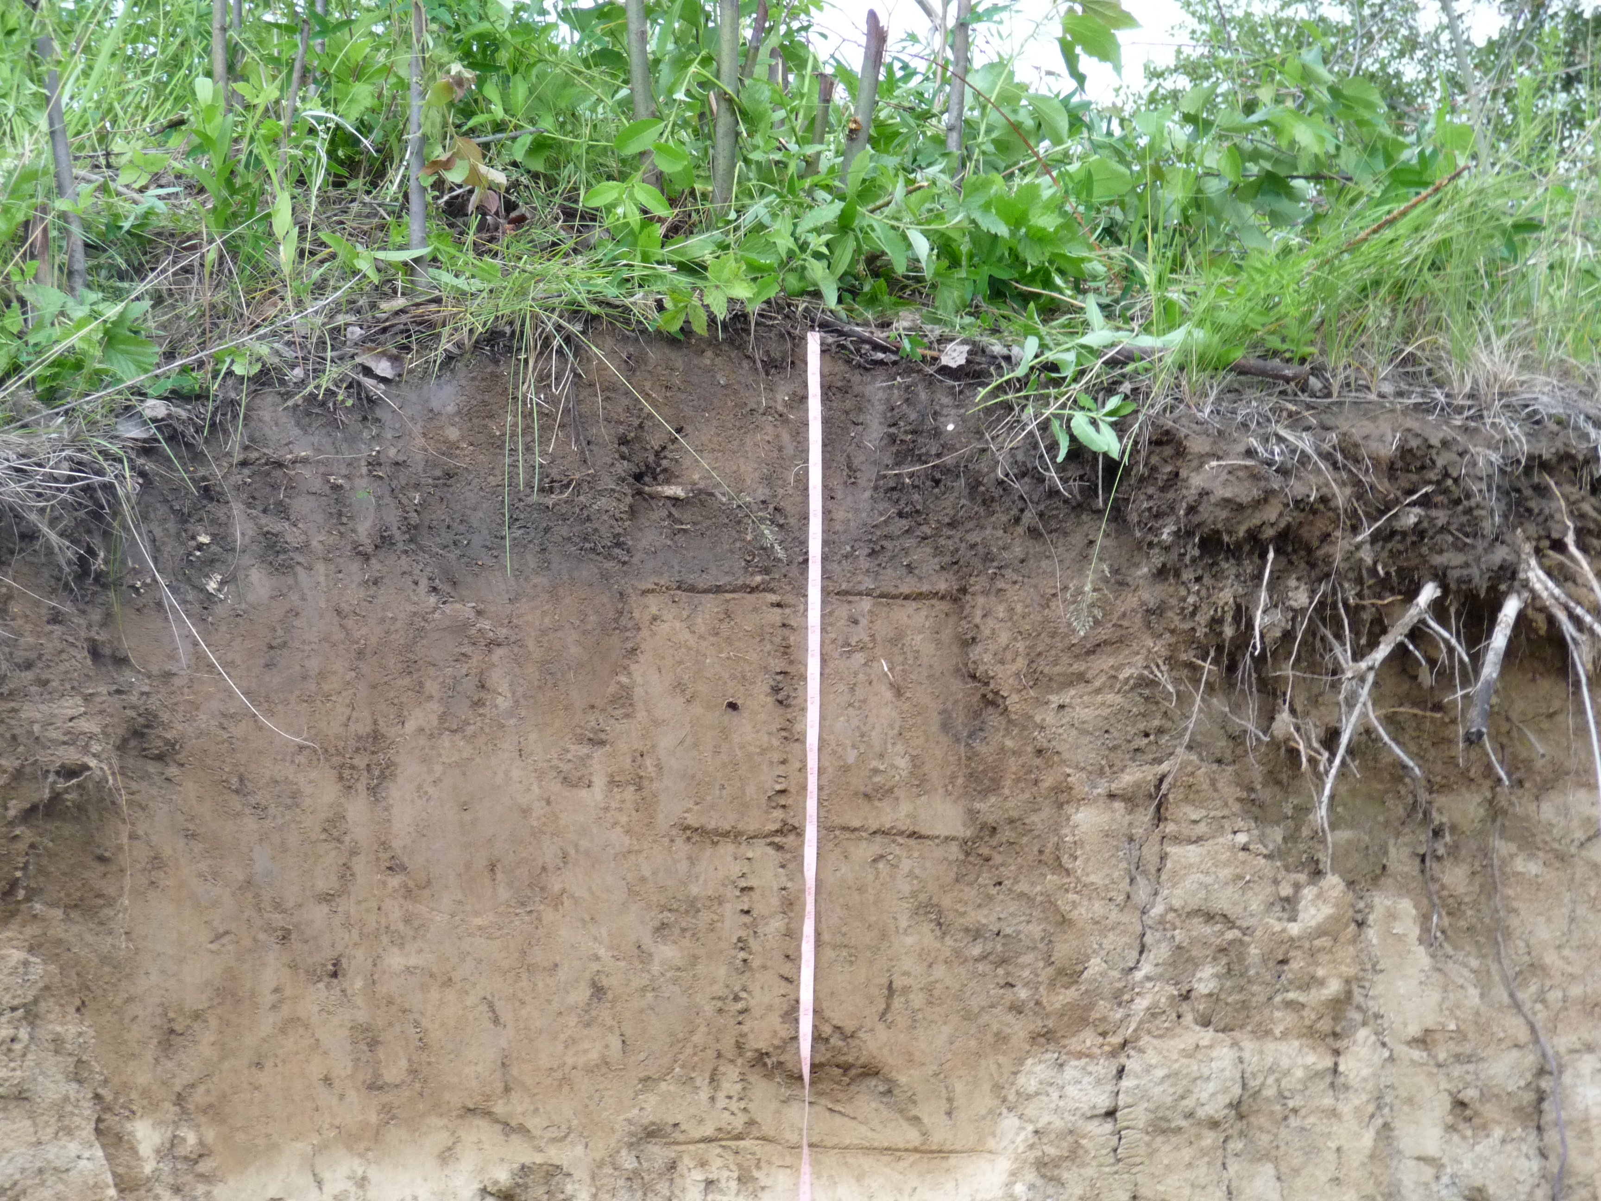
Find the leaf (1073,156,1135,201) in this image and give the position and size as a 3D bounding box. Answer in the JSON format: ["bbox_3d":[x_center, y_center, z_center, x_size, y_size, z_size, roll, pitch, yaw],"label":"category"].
[{"bbox_3d":[0.331,-0.462,7.150,0.066,0.054,0.012,3,-31,-5],"label":"leaf"}]

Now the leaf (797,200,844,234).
[{"bbox_3d":[0.021,-0.408,6.950,0.064,0.021,0.012,-33,-28,-20],"label":"leaf"}]

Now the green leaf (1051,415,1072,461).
[{"bbox_3d":[0.271,-0.169,6.780,0.017,0.048,0.013,-11,-2,11],"label":"green leaf"}]

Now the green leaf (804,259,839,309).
[{"bbox_3d":[0.022,-0.335,6.900,0.022,0.062,0.012,-23,-22,-17],"label":"green leaf"}]

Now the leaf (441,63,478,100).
[{"bbox_3d":[-0.368,-0.557,7.020,0.039,0.039,0.026,0,0,0],"label":"leaf"}]

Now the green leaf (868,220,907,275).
[{"bbox_3d":[0.093,-0.378,6.970,0.029,0.076,0.012,-23,-22,-17],"label":"green leaf"}]

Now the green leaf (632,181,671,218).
[{"bbox_3d":[-0.160,-0.433,7.050,0.054,0.023,0.015,38,-17,14],"label":"green leaf"}]

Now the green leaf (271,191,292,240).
[{"bbox_3d":[-0.553,-0.410,6.960,0.021,0.052,0.012,4,-6,0],"label":"green leaf"}]

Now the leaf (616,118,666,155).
[{"bbox_3d":[-0.173,-0.499,7.020,0.062,0.035,0.015,-25,-24,-12],"label":"leaf"}]

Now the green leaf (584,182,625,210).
[{"bbox_3d":[-0.212,-0.437,7.050,0.049,0.023,0.015,-22,-20,-9],"label":"green leaf"}]

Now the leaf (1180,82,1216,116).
[{"bbox_3d":[0.448,-0.565,7.350,0.051,0.030,0.018,-44,0,0],"label":"leaf"}]

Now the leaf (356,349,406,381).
[{"bbox_3d":[-0.442,-0.250,6.870,0.053,0.041,0.014,11,-40,10],"label":"leaf"}]

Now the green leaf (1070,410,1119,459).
[{"bbox_3d":[0.307,-0.172,6.780,0.038,0.060,0.016,-38,0,0],"label":"green leaf"}]

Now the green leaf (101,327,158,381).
[{"bbox_3d":[-0.704,-0.259,6.850,0.059,0.057,0.022,0,-17,-6],"label":"green leaf"}]

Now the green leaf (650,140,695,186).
[{"bbox_3d":[-0.138,-0.469,7.000,0.041,0.061,0.018,-40,-16,-23],"label":"green leaf"}]

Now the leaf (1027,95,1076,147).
[{"bbox_3d":[0.274,-0.526,7.150,0.035,0.073,0.014,-28,-21,-19],"label":"leaf"}]

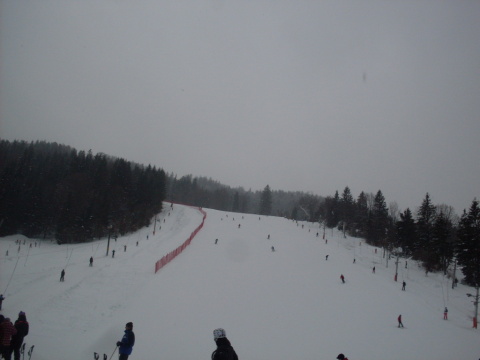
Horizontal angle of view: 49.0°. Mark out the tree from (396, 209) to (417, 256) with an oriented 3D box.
[{"bbox_3d":[44.870,14.150,142.000,5.280,12.940,5.280,1,-9,0],"label":"tree"}]

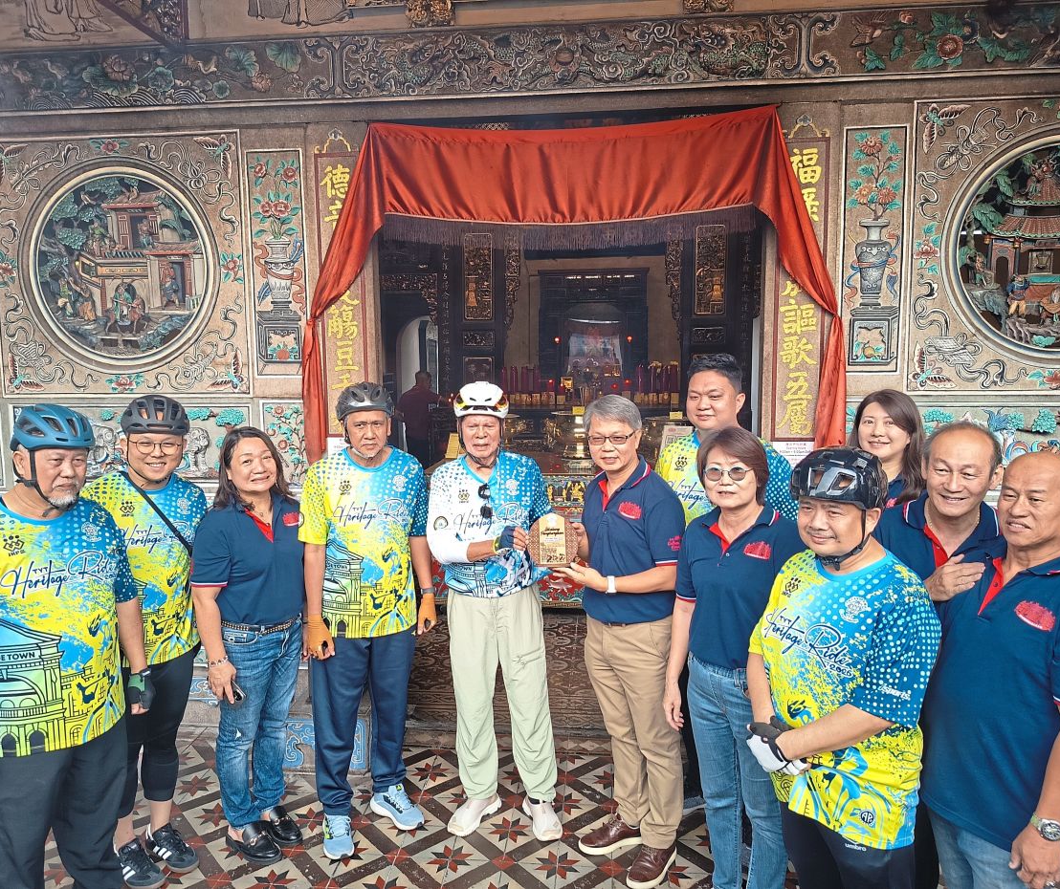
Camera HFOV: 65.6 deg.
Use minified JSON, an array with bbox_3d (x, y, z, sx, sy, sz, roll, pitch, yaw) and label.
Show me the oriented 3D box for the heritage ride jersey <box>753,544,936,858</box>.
[{"bbox_3d":[0.791,0.633,2.091,0.500,0.740,0.360,6,10,42],"label":"heritage ride jersey"}]

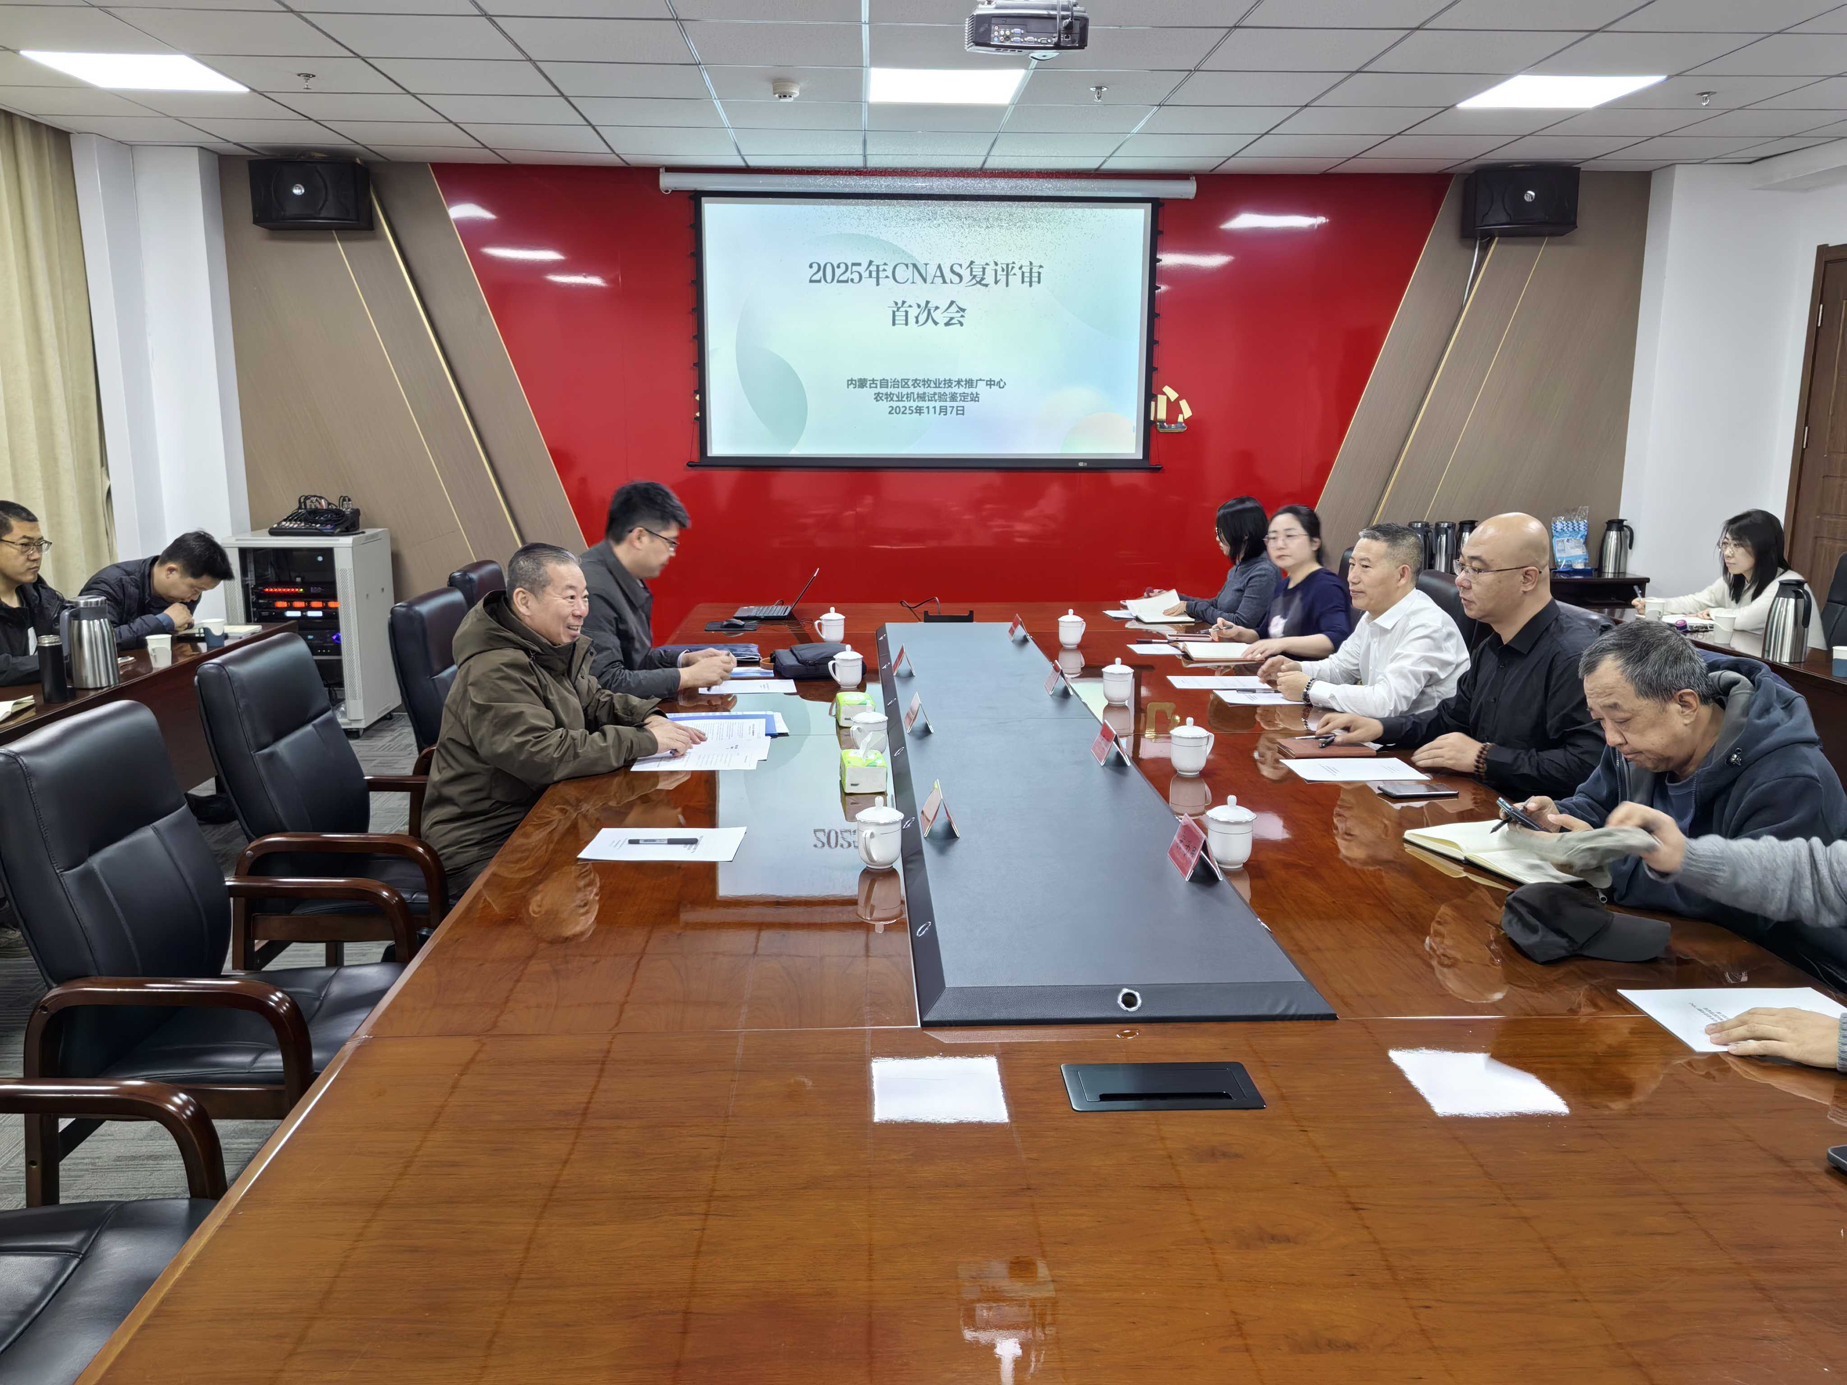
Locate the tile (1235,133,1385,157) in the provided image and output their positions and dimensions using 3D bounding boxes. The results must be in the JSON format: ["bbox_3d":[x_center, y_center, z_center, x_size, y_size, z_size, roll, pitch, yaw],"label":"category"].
[{"bbox_3d":[1.824,-2.581,6.786,0.600,0.020,0.600,0,11,-3],"label":"tile"}]

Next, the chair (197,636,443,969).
[{"bbox_3d":[-1.321,0.400,3.558,0.630,1.050,0.600,0,11,-2],"label":"chair"}]

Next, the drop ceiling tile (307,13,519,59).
[{"bbox_3d":[-1.696,-2.211,4.860,0.600,0.020,0.600,0,11,-2],"label":"drop ceiling tile"}]

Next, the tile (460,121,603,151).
[{"bbox_3d":[-1.768,-2.555,6.625,0.600,0.020,0.600,0,11,-2],"label":"tile"}]

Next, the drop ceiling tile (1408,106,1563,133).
[{"bbox_3d":[2.451,-2.461,6.210,0.600,0.020,0.600,0,11,-3],"label":"drop ceiling tile"}]

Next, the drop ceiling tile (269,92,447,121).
[{"bbox_3d":[-2.347,-2.445,5.998,0.600,0.020,0.600,0,11,-2],"label":"drop ceiling tile"}]

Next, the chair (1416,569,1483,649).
[{"bbox_3d":[1.399,0.190,4.600,0.660,1.070,0.620,0,11,-2],"label":"chair"}]

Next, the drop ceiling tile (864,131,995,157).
[{"bbox_3d":[0.030,-2.563,6.697,0.600,0.020,0.600,0,11,-2],"label":"drop ceiling tile"}]

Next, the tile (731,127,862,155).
[{"bbox_3d":[-0.570,-2.550,6.661,0.600,0.020,0.600,0,11,-2],"label":"tile"}]

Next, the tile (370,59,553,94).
[{"bbox_3d":[-1.720,-2.326,5.448,0.600,0.020,0.600,0,11,-2],"label":"tile"}]

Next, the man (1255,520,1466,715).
[{"bbox_3d":[1.310,0.139,4.311,0.580,1.280,0.540,-2,11,-12],"label":"man"}]

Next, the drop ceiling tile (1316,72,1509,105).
[{"bbox_3d":[1.881,-2.350,5.608,0.600,0.020,0.600,0,11,-3],"label":"drop ceiling tile"}]

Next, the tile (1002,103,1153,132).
[{"bbox_3d":[0.654,-2.452,6.132,0.600,0.020,0.600,0,11,-2],"label":"tile"}]

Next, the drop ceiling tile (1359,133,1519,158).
[{"bbox_3d":[2.424,-2.576,6.788,0.600,0.020,0.600,0,11,-2],"label":"drop ceiling tile"}]

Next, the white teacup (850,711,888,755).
[{"bbox_3d":[-0.137,0.093,3.555,0.103,0.135,0.090,-5,12,-27],"label":"white teacup"}]

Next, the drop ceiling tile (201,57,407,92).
[{"bbox_3d":[-2.318,-2.325,5.411,0.600,0.020,0.600,0,11,-3],"label":"drop ceiling tile"}]

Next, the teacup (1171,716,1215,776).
[{"bbox_3d":[0.636,0.128,3.401,0.111,0.133,0.094,-5,12,-24],"label":"teacup"}]

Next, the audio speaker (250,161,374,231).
[{"bbox_3d":[-2.936,-2.382,6.937,0.500,0.280,0.280,-1,11,-6],"label":"audio speaker"}]

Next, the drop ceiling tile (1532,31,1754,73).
[{"bbox_3d":[2.507,-2.242,5.043,0.600,0.020,0.600,0,11,-3],"label":"drop ceiling tile"}]

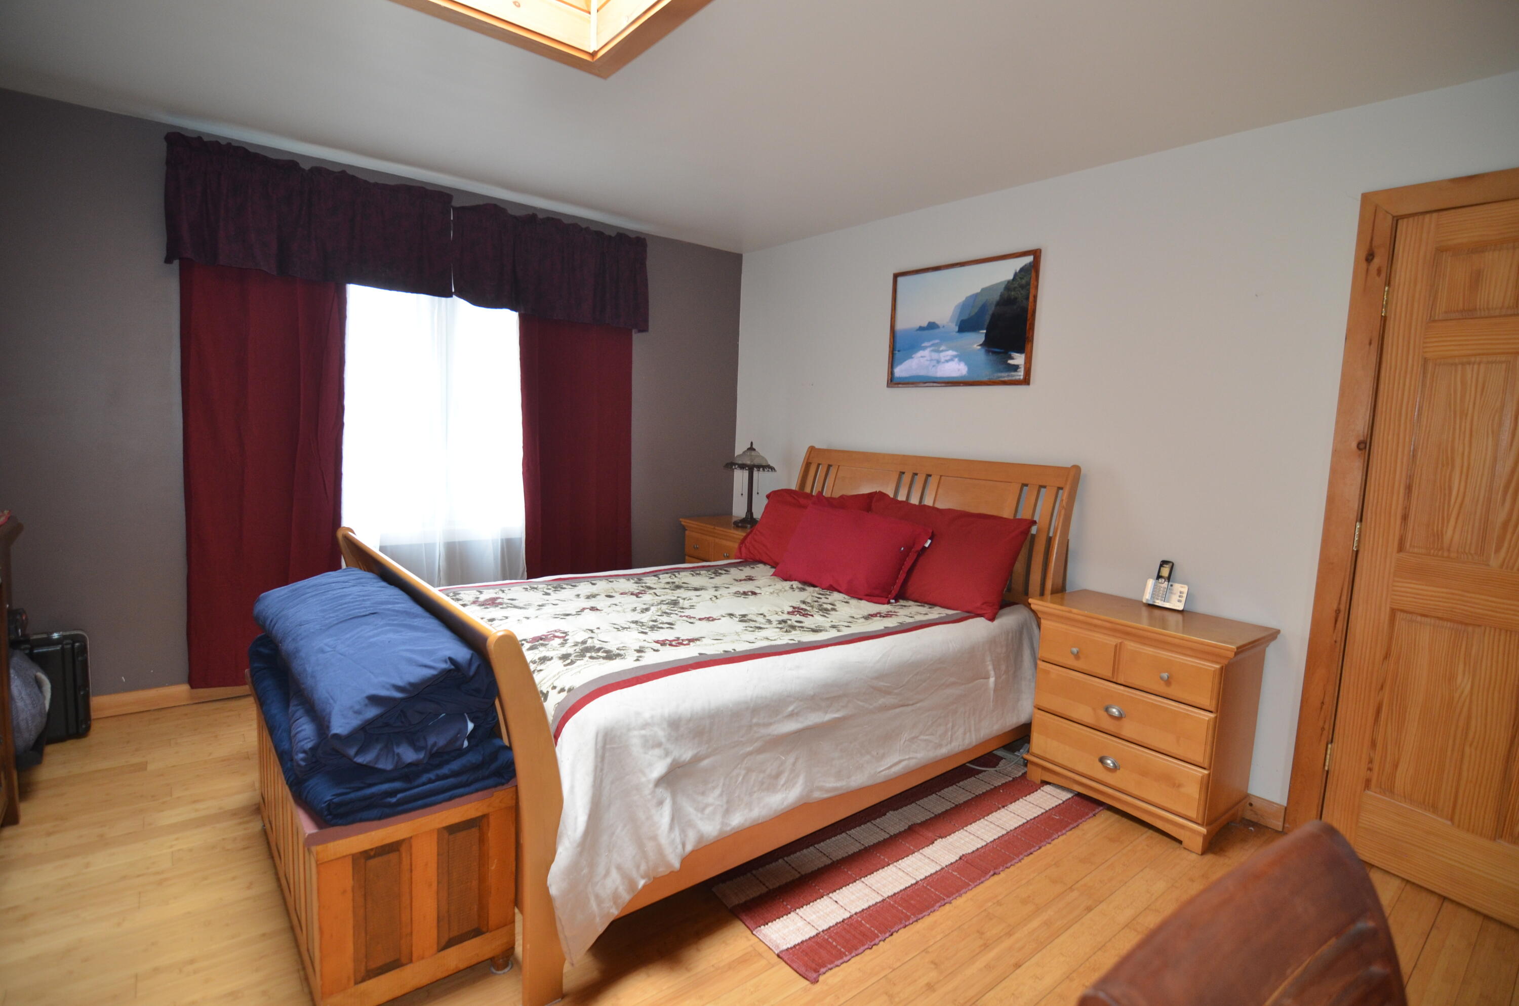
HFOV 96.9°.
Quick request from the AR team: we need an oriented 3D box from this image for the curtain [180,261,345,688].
[{"bbox_3d":[-2.187,-0.244,3.009,0.590,2.120,0.100,-2,7,-36],"label":"curtain"}]

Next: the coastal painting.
[{"bbox_3d":[0.943,-0.850,3.215,0.030,0.580,0.785,-3,8,-41],"label":"coastal painting"}]

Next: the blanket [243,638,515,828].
[{"bbox_3d":[-1.074,0.524,1.835,0.440,0.140,1.040,-3,8,-41],"label":"blanket"}]

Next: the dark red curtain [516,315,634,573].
[{"bbox_3d":[-1.018,-0.279,3.844,0.650,2.120,0.100,-2,7,-36],"label":"dark red curtain"}]

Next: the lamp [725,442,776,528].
[{"bbox_3d":[-0.054,-0.102,4.125,0.320,0.530,0.320,2,6,0],"label":"lamp"}]

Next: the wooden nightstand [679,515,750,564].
[{"bbox_3d":[-0.135,0.482,4.202,0.430,0.700,0.700,-3,8,-41],"label":"wooden nightstand"}]

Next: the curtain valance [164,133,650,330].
[{"bbox_3d":[-1.531,-1.249,3.343,2.140,0.520,0.130,-2,7,-36],"label":"curtain valance"}]

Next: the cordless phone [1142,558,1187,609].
[{"bbox_3d":[1.530,0.317,2.540,0.100,0.175,0.140,-3,8,-41],"label":"cordless phone"}]

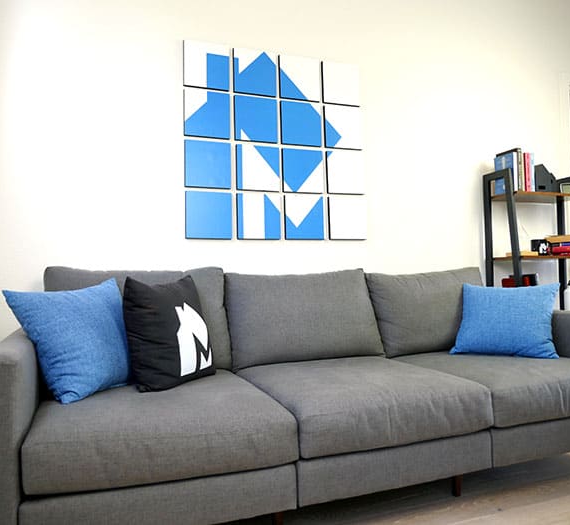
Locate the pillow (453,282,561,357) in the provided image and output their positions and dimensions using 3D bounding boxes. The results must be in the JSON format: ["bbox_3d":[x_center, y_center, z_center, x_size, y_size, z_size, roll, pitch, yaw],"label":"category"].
[{"bbox_3d":[1.033,0.259,2.291,0.440,0.440,0.150,-2,-42,29],"label":"pillow"}]

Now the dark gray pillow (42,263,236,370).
[{"bbox_3d":[-0.600,0.256,2.013,0.725,0.460,0.180,-1,-17,-20],"label":"dark gray pillow"}]

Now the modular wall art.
[{"bbox_3d":[-0.027,-0.581,2.434,0.940,0.930,0.026,-1,-2,-20],"label":"modular wall art"}]

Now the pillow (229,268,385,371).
[{"bbox_3d":[0.081,0.254,2.266,0.725,0.460,0.180,-1,-17,-20],"label":"pillow"}]

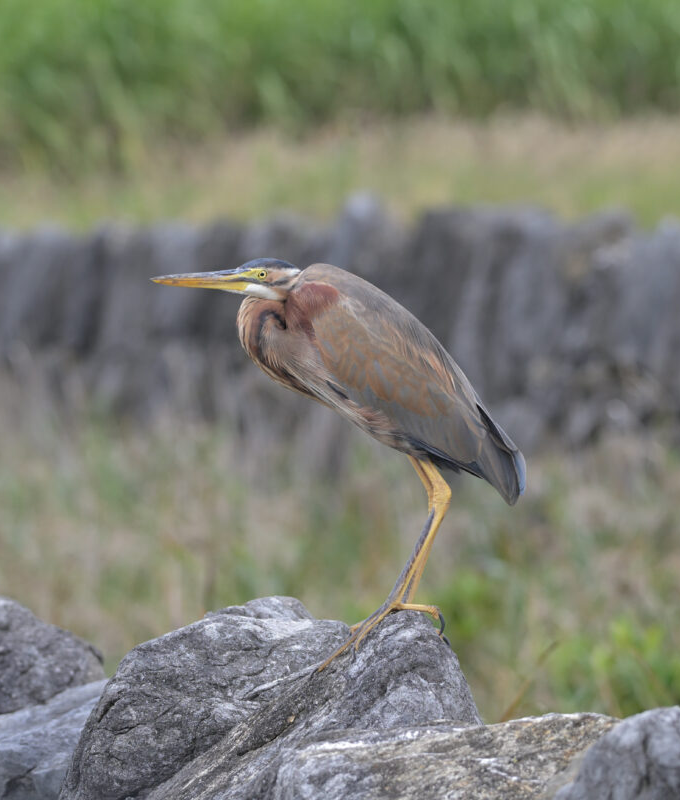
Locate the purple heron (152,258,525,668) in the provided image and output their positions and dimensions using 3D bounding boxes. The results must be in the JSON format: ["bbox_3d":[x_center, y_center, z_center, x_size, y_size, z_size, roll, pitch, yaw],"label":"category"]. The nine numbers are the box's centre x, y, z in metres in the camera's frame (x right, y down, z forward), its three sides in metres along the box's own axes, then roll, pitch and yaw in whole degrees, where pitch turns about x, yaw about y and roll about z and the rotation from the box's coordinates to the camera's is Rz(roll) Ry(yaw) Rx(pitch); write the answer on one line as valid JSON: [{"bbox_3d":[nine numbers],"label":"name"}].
[{"bbox_3d":[-0.002,0.076,13.100,0.440,0.485,0.160,1,3,13],"label":"purple heron"}]

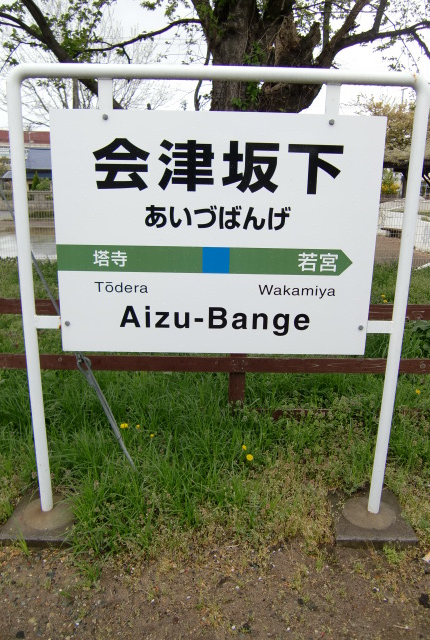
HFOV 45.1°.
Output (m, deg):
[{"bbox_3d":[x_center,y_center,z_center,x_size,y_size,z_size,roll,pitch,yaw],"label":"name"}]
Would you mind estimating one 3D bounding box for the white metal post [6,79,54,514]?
[{"bbox_3d":[-0.730,-0.017,2.038,0.053,1.790,0.053,1,16,-2],"label":"white metal post"}]

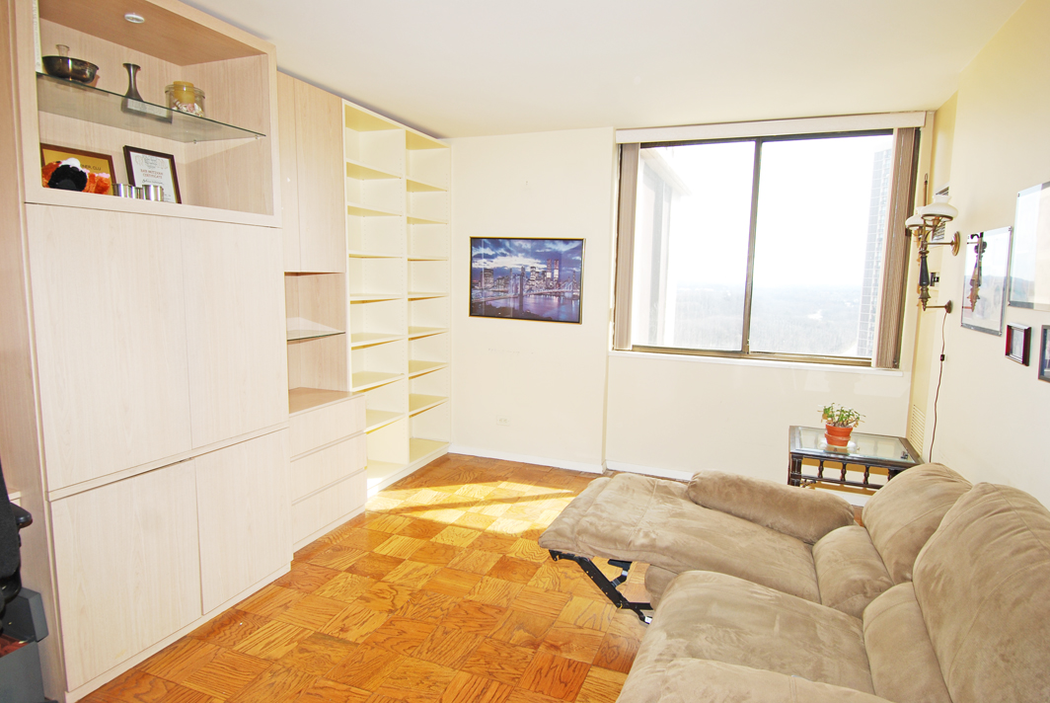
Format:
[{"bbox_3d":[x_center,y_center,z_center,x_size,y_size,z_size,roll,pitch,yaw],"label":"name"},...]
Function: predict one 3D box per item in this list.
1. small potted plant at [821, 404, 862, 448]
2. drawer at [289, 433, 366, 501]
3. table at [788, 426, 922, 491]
[{"bbox_3d":[1.699,0.388,2.973,0.200,0.215,0.190,4,7,21],"label":"small potted plant"},{"bbox_3d":[-1.237,0.604,3.095,0.400,0.208,0.570,4,7,21],"label":"drawer"},{"bbox_3d":[1.750,0.773,3.019,0.592,0.550,0.585,4,7,21],"label":"table"}]

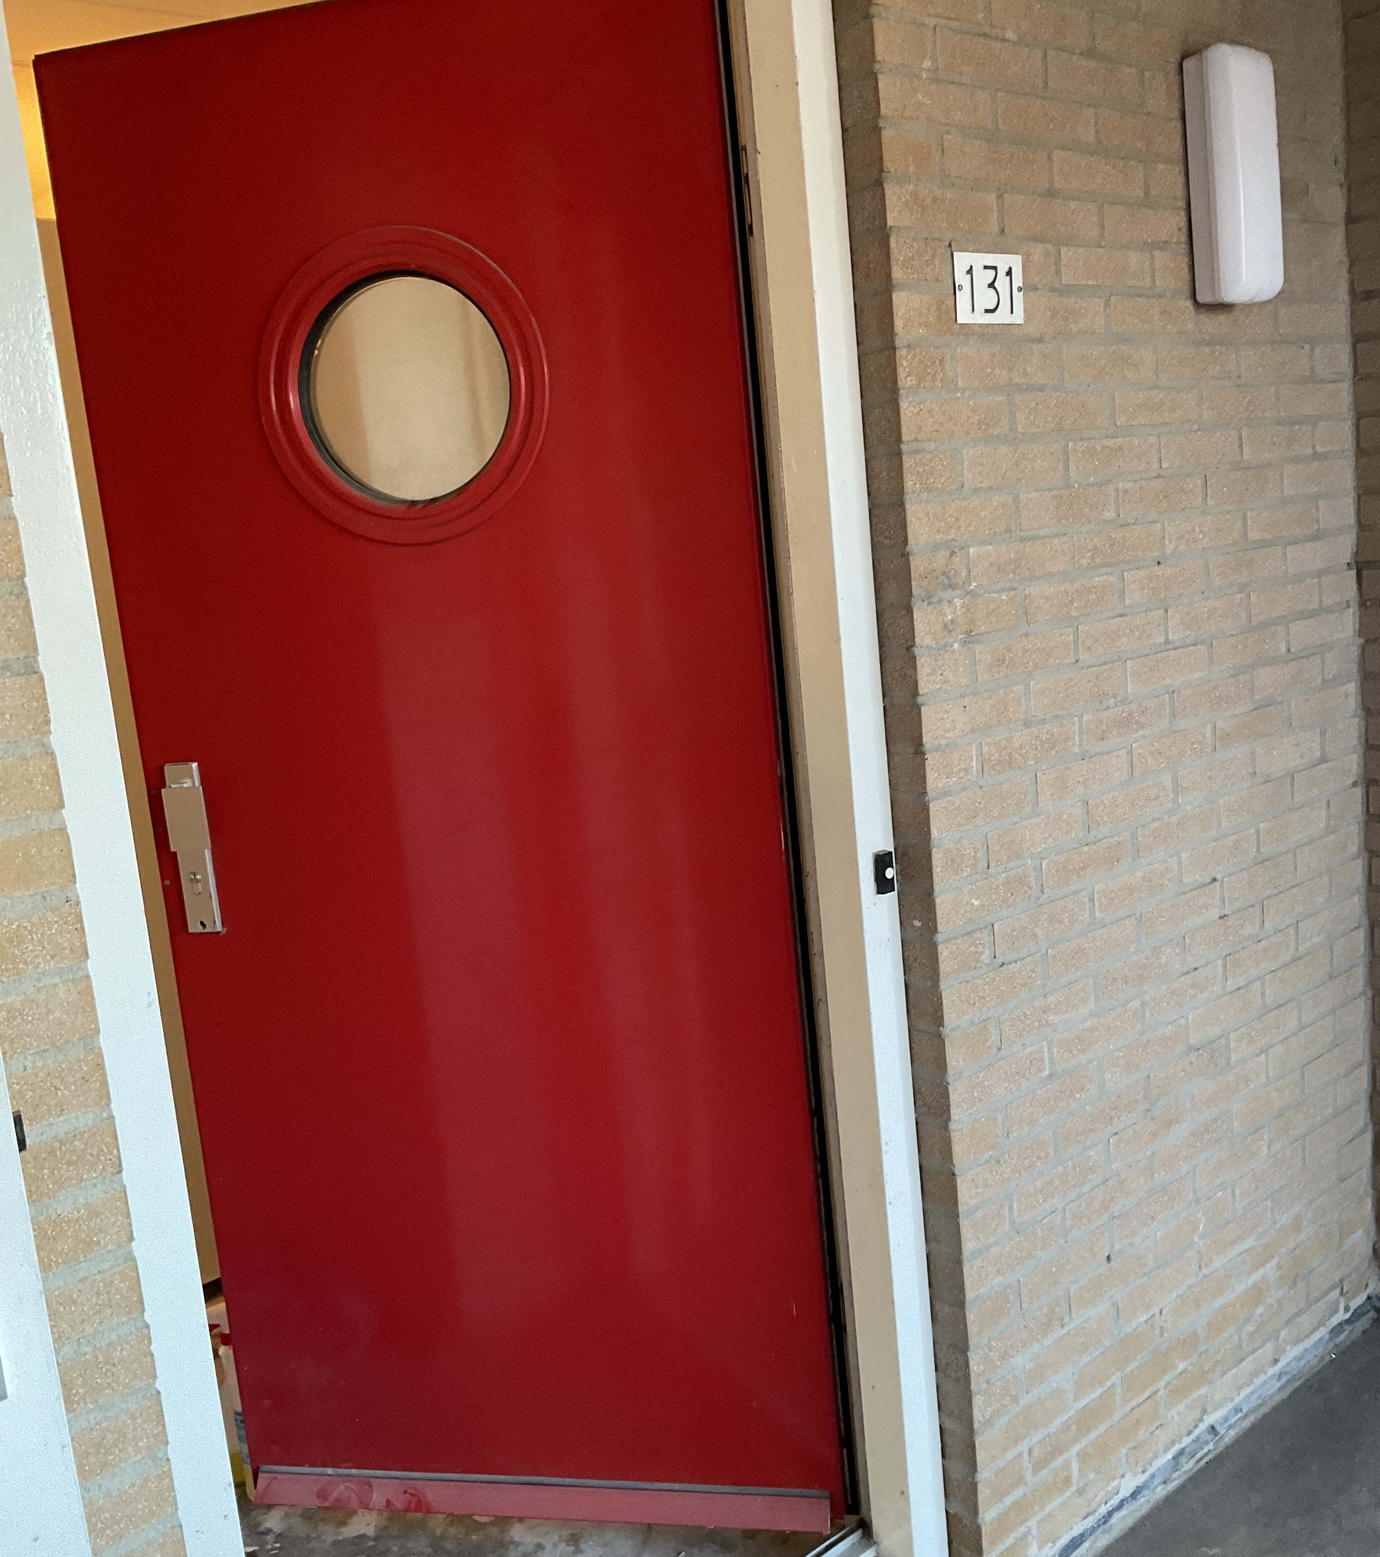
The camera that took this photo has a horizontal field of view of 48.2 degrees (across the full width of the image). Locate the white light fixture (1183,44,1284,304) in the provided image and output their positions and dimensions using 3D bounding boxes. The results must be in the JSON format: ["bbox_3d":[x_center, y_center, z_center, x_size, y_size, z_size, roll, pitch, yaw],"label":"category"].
[{"bbox_3d":[0.791,-0.864,2.227,0.120,0.339,0.080,-13,12,-39],"label":"white light fixture"}]

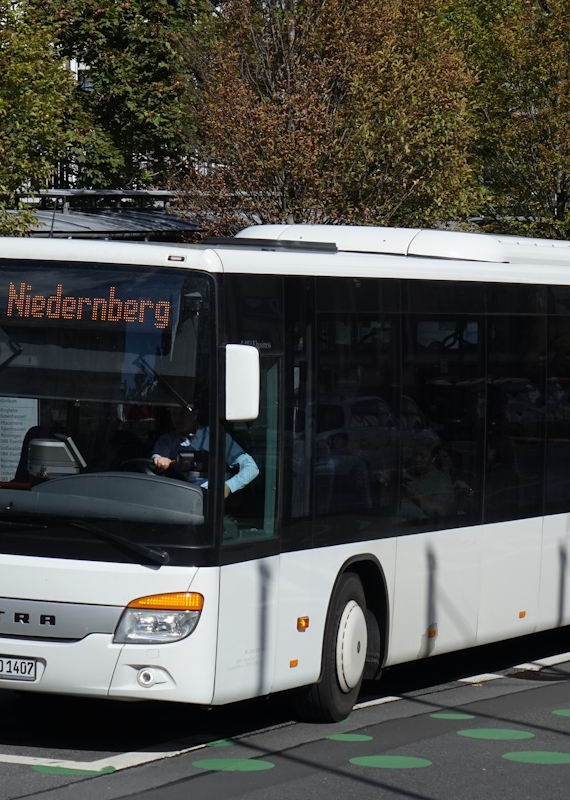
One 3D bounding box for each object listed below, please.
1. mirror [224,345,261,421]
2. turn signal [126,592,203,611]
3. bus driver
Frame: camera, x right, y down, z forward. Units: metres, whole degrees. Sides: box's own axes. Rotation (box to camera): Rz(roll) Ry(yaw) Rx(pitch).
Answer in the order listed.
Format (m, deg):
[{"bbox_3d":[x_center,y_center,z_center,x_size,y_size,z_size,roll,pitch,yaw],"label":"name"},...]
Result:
[{"bbox_3d":[-0.249,-0.104,21.862,0.240,0.470,0.180,3,2,8],"label":"mirror"},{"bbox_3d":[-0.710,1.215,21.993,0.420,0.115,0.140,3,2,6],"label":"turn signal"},{"bbox_3d":[-0.608,0.665,22.936,0.600,1.320,0.850,3,2,20],"label":"bus driver"}]

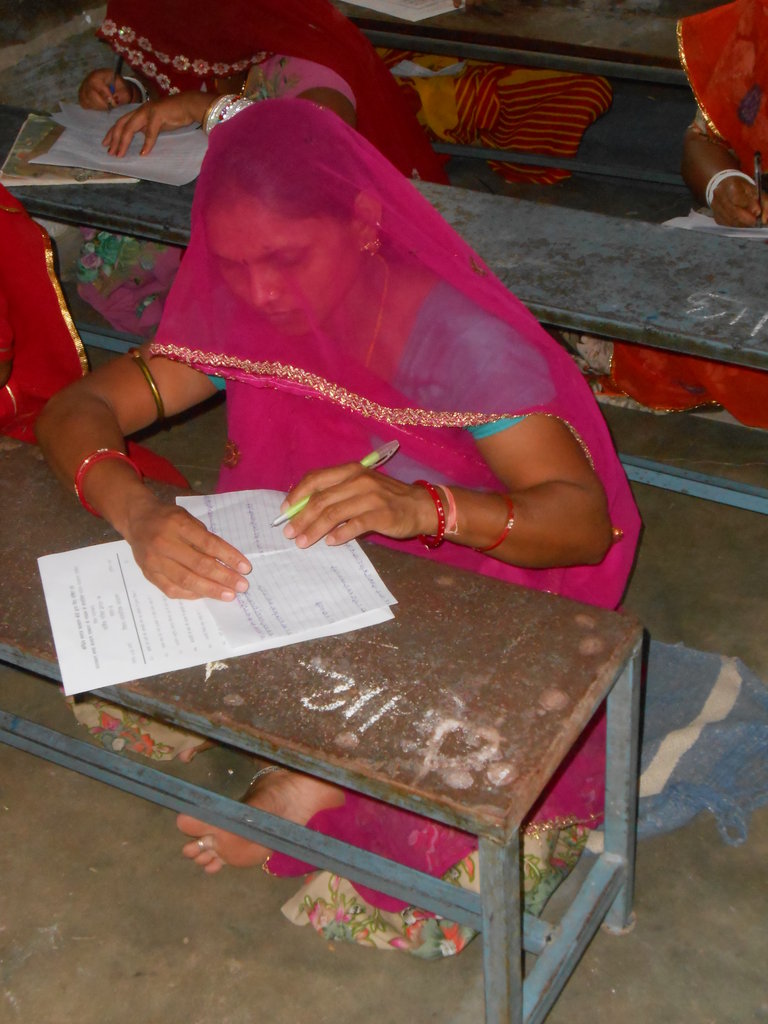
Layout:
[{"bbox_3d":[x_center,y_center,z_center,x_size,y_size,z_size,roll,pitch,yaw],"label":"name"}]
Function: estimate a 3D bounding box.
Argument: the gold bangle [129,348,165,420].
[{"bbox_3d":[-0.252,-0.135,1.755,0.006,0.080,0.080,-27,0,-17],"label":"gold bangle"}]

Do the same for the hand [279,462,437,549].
[{"bbox_3d":[-0.024,-0.006,1.582,0.140,0.060,0.084,-12,47,9],"label":"hand"}]

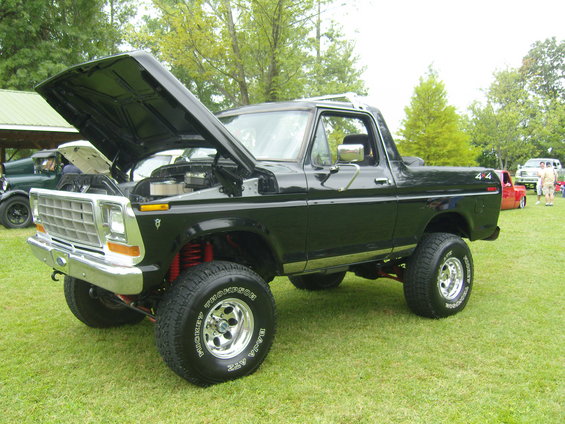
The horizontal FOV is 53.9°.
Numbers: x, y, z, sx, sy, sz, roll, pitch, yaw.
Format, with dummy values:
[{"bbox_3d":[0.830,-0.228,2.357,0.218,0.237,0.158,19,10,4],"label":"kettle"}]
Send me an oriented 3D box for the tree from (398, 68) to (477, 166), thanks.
[{"bbox_3d":[10.611,-5.697,38.000,5.300,8.296,5.300,2,5,16],"label":"tree"}]

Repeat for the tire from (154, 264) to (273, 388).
[{"bbox_3d":[-0.445,0.769,3.870,0.825,0.825,0.305,-4,6,-40],"label":"tire"}]

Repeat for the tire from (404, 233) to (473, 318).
[{"bbox_3d":[1.581,0.641,5.588,0.825,0.825,0.305,-4,6,-40],"label":"tire"}]

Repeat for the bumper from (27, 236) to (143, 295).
[{"bbox_3d":[-1.527,0.362,4.084,0.230,0.190,1.930,-4,6,-40],"label":"bumper"}]

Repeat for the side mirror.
[{"bbox_3d":[0.518,-0.447,4.236,0.210,0.135,0.090,4,6,38],"label":"side mirror"}]

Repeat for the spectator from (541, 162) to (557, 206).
[{"bbox_3d":[10.706,-1.129,22.300,0.600,1.730,0.380,1,5,6],"label":"spectator"}]

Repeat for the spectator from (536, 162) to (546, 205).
[{"bbox_3d":[10.884,-1.214,23.300,0.550,1.740,0.380,2,5,24],"label":"spectator"}]

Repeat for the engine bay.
[{"bbox_3d":[-1.089,-0.049,4.419,1.050,0.500,1.500,-4,6,-40],"label":"engine bay"}]

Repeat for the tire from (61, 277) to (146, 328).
[{"bbox_3d":[-1.589,0.653,5.221,0.825,0.825,0.305,-4,6,-40],"label":"tire"}]

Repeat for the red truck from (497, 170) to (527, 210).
[{"bbox_3d":[7.185,-0.822,20.323,1.700,1.400,4.700,5,6,44],"label":"red truck"}]

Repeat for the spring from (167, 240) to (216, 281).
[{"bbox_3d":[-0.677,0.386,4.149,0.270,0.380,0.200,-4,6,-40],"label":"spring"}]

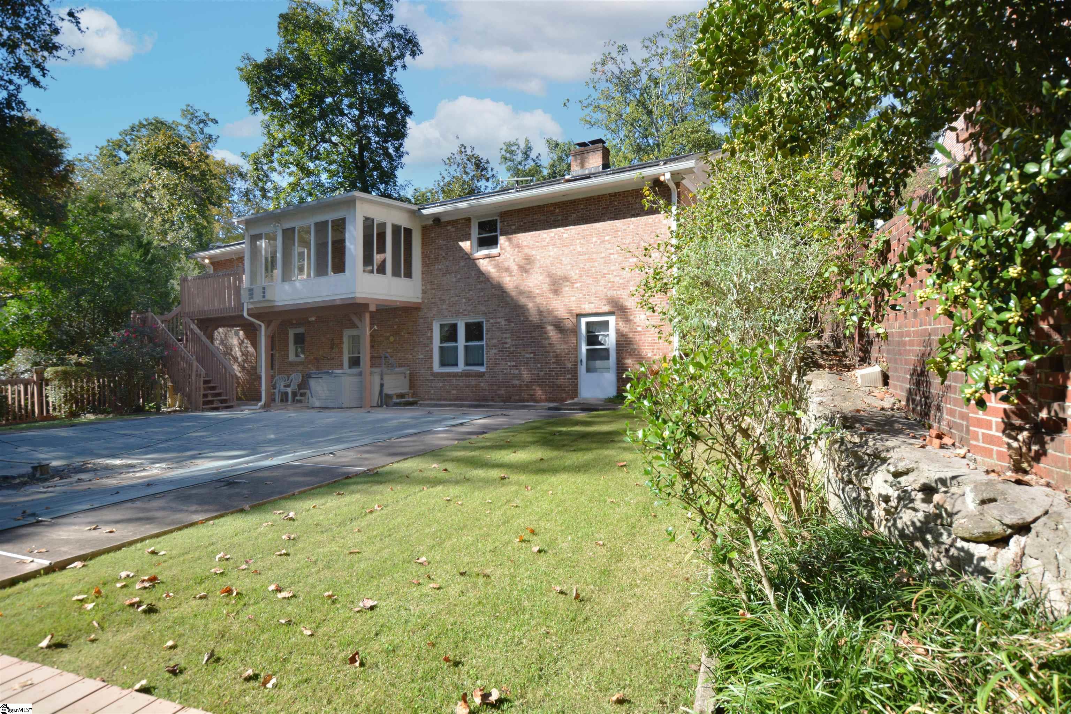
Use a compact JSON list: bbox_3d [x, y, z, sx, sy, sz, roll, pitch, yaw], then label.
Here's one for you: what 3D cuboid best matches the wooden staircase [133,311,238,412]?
[{"bbox_3d":[-10.806,0.044,17.502,3.900,3.080,1.360,-1,0,30],"label":"wooden staircase"}]

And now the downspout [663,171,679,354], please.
[{"bbox_3d":[3.101,-1.594,12.705,0.150,5.030,0.470,-1,0,30],"label":"downspout"}]

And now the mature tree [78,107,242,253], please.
[{"bbox_3d":[-19.744,-6.027,29.997,8.800,14.430,8.800,-1,0,-33],"label":"mature tree"}]

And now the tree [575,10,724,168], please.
[{"bbox_3d":[6.836,-10.081,30.997,8.500,17.581,8.500,-1,0,13],"label":"tree"}]

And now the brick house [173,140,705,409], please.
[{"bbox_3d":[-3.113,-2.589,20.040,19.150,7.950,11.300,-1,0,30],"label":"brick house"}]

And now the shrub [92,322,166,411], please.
[{"bbox_3d":[-11.764,0.325,16.399,2.150,2.593,1.900,-1,0,-36],"label":"shrub"}]

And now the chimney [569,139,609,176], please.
[{"bbox_3d":[1.722,-6.203,17.699,1.145,1.095,0.630,-1,0,30],"label":"chimney"}]

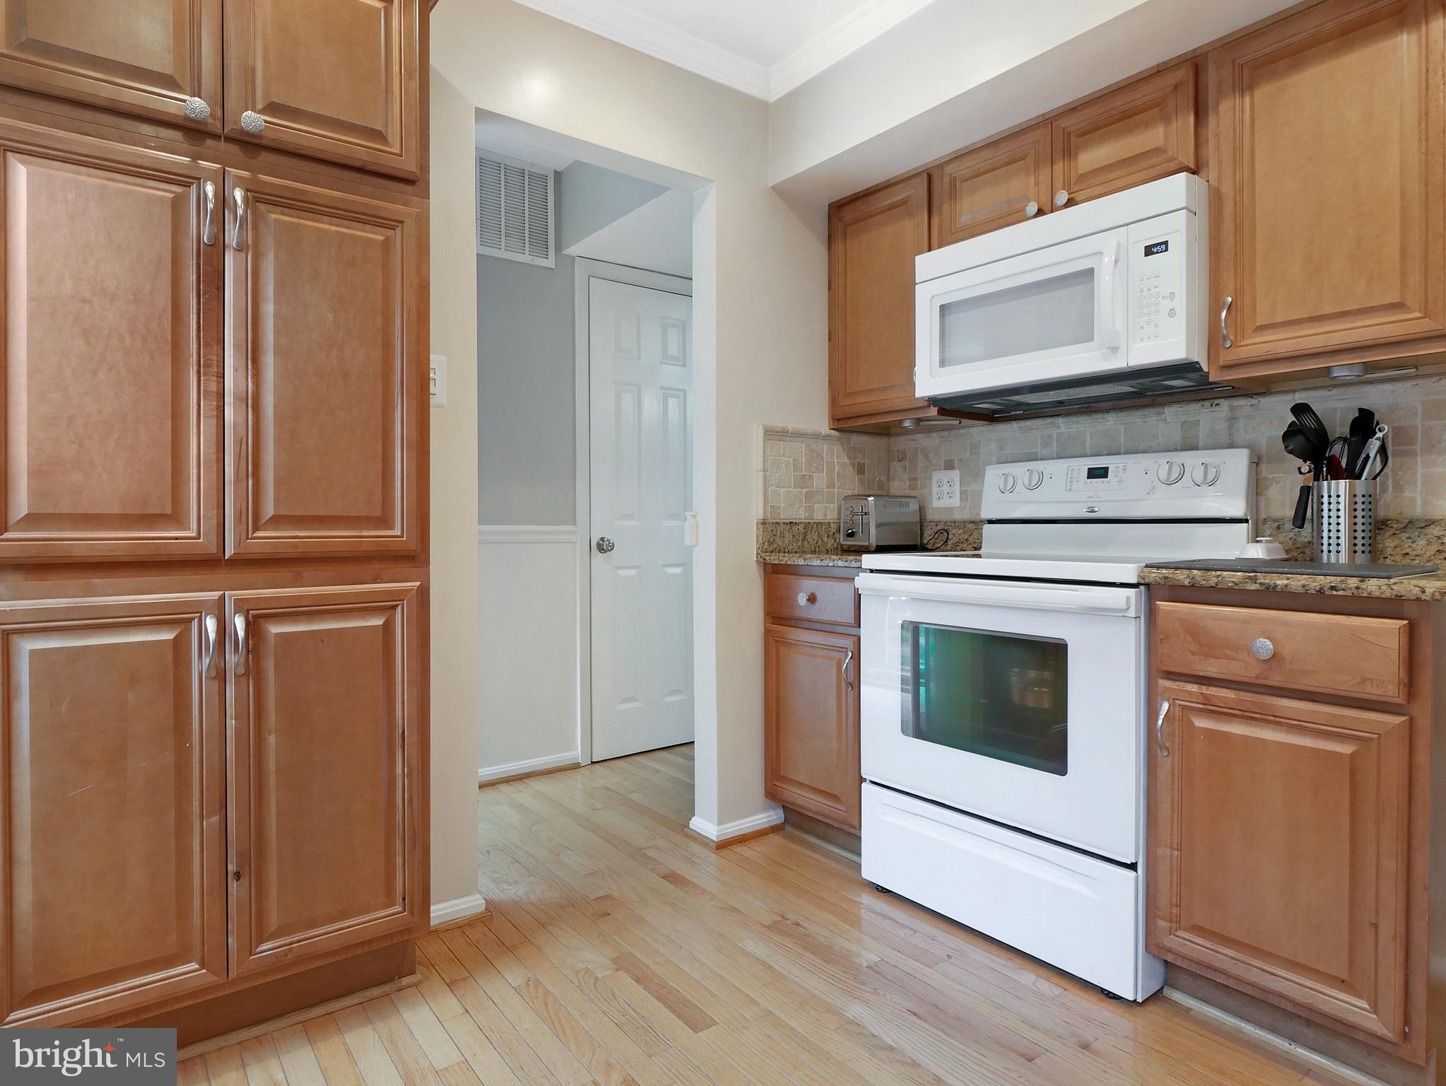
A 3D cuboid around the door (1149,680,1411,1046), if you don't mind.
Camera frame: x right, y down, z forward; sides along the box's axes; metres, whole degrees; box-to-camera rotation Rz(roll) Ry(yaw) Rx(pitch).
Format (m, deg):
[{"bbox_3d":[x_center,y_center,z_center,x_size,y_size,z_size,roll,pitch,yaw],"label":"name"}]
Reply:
[{"bbox_3d":[1.036,0.568,1.423,0.025,0.559,0.391,0,1,-40],"label":"door"}]

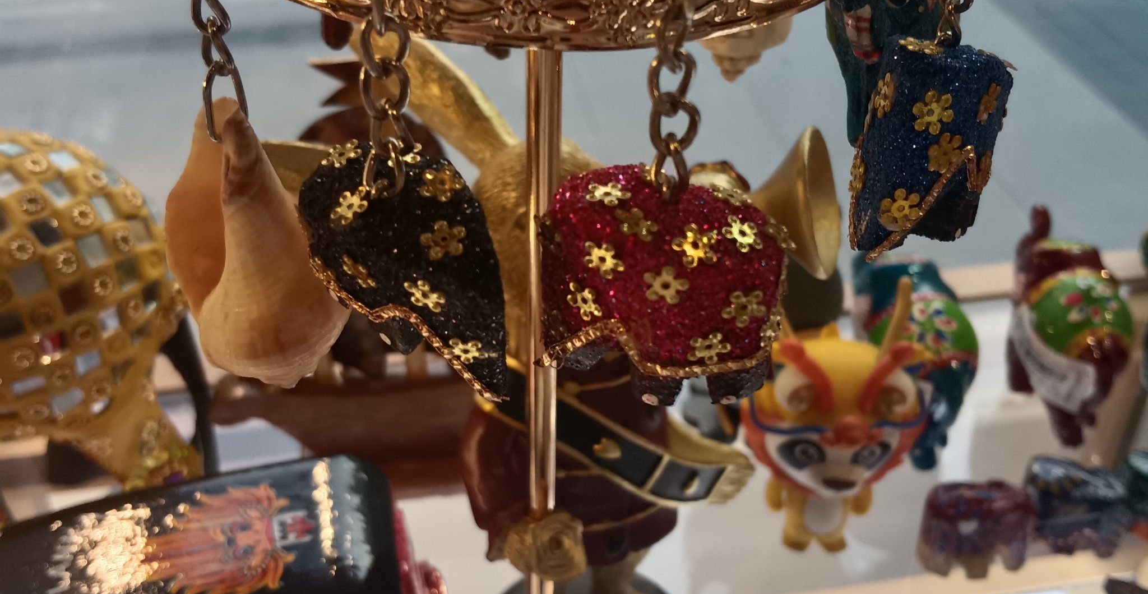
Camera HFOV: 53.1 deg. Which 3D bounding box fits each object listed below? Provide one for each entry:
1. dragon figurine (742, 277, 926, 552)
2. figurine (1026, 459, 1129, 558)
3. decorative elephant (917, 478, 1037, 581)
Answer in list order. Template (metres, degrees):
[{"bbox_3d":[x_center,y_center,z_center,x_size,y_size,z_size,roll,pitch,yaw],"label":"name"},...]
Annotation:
[{"bbox_3d":[0.086,0.040,0.386,0.062,0.108,0.054,3,38,2],"label":"dragon figurine"},{"bbox_3d":[0.192,0.076,0.425,0.038,0.033,0.022,5,39,4],"label":"figurine"},{"bbox_3d":[0.147,0.082,0.416,0.038,0.032,0.022,-3,39,-6],"label":"decorative elephant"}]

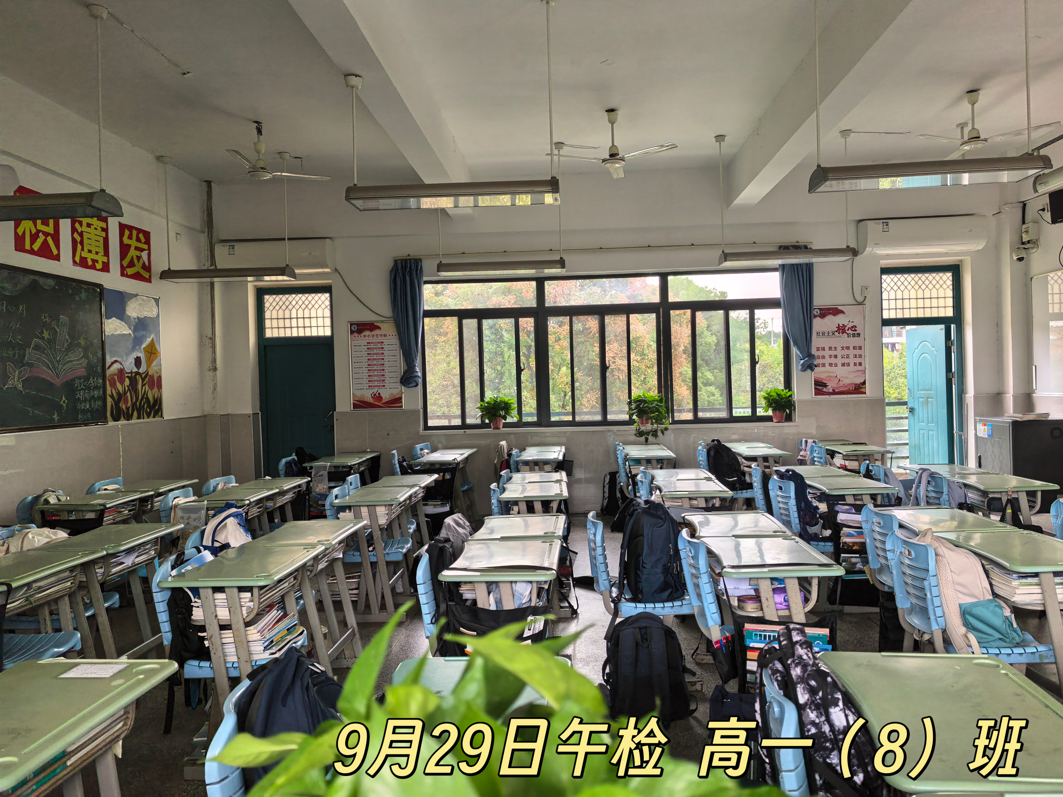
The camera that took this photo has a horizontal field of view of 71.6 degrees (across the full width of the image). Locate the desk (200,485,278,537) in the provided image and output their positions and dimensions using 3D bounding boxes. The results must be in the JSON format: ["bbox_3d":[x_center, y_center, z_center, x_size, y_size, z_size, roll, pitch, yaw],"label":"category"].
[{"bbox_3d":[-2.000,1.042,4.957,0.445,0.763,0.610,-2,1,3],"label":"desk"}]

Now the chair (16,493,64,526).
[{"bbox_3d":[-3.046,1.025,4.871,0.460,0.810,0.410,-2,1,4],"label":"chair"}]

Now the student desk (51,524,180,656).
[{"bbox_3d":[-2.081,1.064,3.620,0.445,0.763,0.610,-2,1,3],"label":"student desk"}]

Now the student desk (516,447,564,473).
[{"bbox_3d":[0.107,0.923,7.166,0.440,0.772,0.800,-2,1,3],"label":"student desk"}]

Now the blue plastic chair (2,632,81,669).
[{"bbox_3d":[-2.099,1.041,2.938,0.490,0.790,0.410,-2,1,4],"label":"blue plastic chair"}]

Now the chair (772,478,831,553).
[{"bbox_3d":[1.774,0.900,4.583,0.460,0.790,0.400,-2,1,3],"label":"chair"}]

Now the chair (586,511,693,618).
[{"bbox_3d":[0.523,0.958,3.505,0.490,0.812,0.420,-2,1,3],"label":"chair"}]

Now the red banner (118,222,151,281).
[{"bbox_3d":[-3.807,-1.399,7.114,0.015,0.510,0.510,-2,1,3],"label":"red banner"}]

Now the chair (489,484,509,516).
[{"bbox_3d":[-0.014,0.941,4.666,0.460,0.810,0.410,-2,1,-4],"label":"chair"}]

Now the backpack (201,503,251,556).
[{"bbox_3d":[-1.407,0.742,3.493,0.220,0.450,0.300,-1,1,18],"label":"backpack"}]

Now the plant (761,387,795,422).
[{"bbox_3d":[2.686,0.068,8.031,0.370,0.380,0.360,-2,1,3],"label":"plant"}]

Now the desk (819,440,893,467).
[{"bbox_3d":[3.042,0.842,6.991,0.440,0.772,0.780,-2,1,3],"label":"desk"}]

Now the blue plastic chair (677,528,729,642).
[{"bbox_3d":[0.885,0.955,3.018,0.490,0.790,0.410,-2,1,4],"label":"blue plastic chair"}]

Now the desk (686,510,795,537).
[{"bbox_3d":[0.978,0.977,3.547,0.430,0.746,0.600,-2,1,3],"label":"desk"}]

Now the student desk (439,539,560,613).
[{"bbox_3d":[-0.090,0.996,2.918,0.425,0.757,0.600,-2,1,4],"label":"student desk"}]

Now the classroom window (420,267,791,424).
[{"bbox_3d":[0.791,-0.547,8.148,4.070,1.661,0.120,-2,1,3],"label":"classroom window"}]

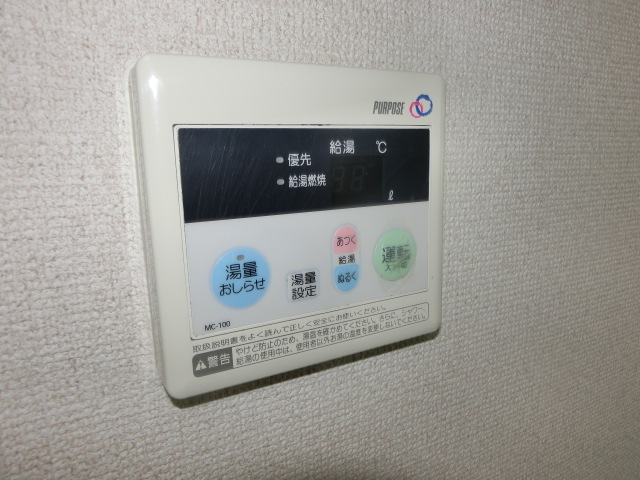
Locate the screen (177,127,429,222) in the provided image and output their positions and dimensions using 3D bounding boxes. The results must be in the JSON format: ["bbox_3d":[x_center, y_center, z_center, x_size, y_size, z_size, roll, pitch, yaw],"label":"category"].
[{"bbox_3d":[0.001,-0.028,0.184,0.110,0.032,0.004,-7,11,-27],"label":"screen"}]

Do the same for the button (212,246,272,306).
[{"bbox_3d":[-0.029,0.014,0.173,0.024,0.024,0.003,-7,11,-27],"label":"button"}]

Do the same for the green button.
[{"bbox_3d":[0.034,0.006,0.206,0.024,0.024,0.003,-7,11,-27],"label":"green button"}]

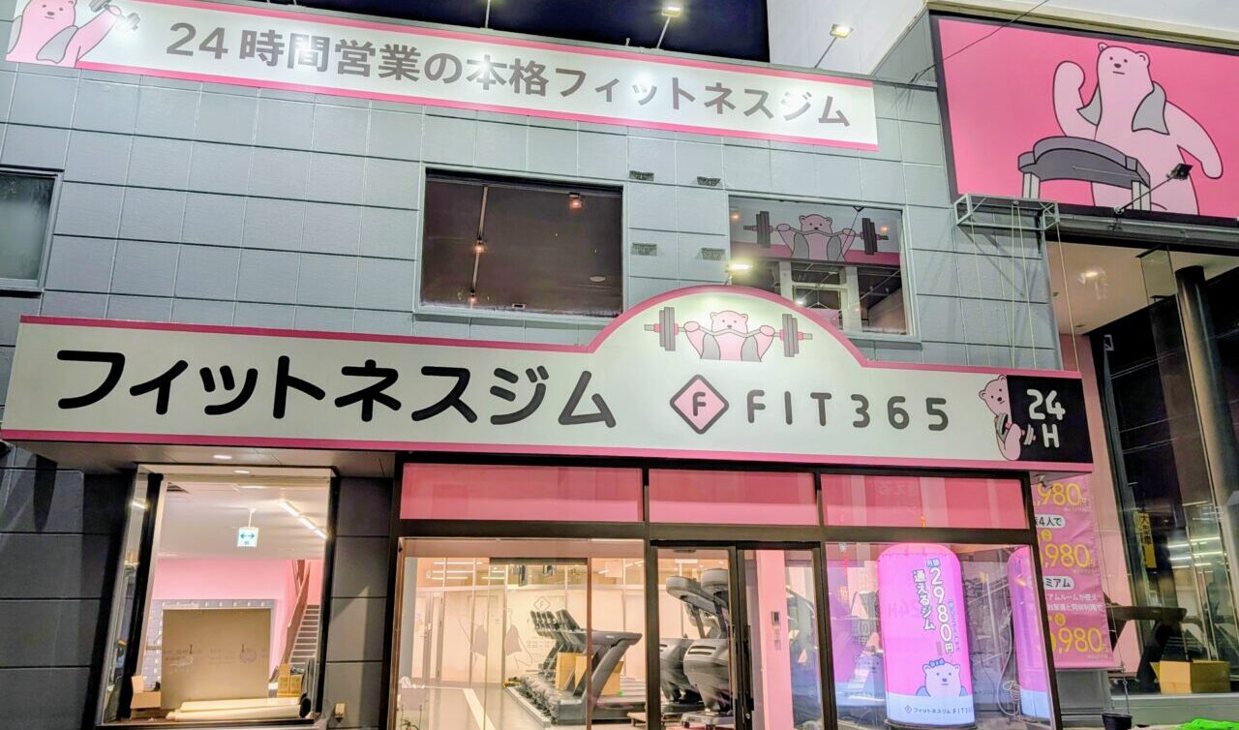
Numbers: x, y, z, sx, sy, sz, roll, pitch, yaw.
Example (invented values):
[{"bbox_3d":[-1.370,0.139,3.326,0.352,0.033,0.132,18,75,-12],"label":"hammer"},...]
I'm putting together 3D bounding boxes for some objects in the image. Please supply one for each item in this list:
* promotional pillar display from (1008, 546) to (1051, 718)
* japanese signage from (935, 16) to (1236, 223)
[{"bbox_3d":[4.526,2.766,9.041,0.780,1.770,0.780,3,-15,-11],"label":"promotional pillar display"},{"bbox_3d":[6.877,-3.312,11.832,5.384,2.778,0.120,3,-15,-11],"label":"japanese signage"}]

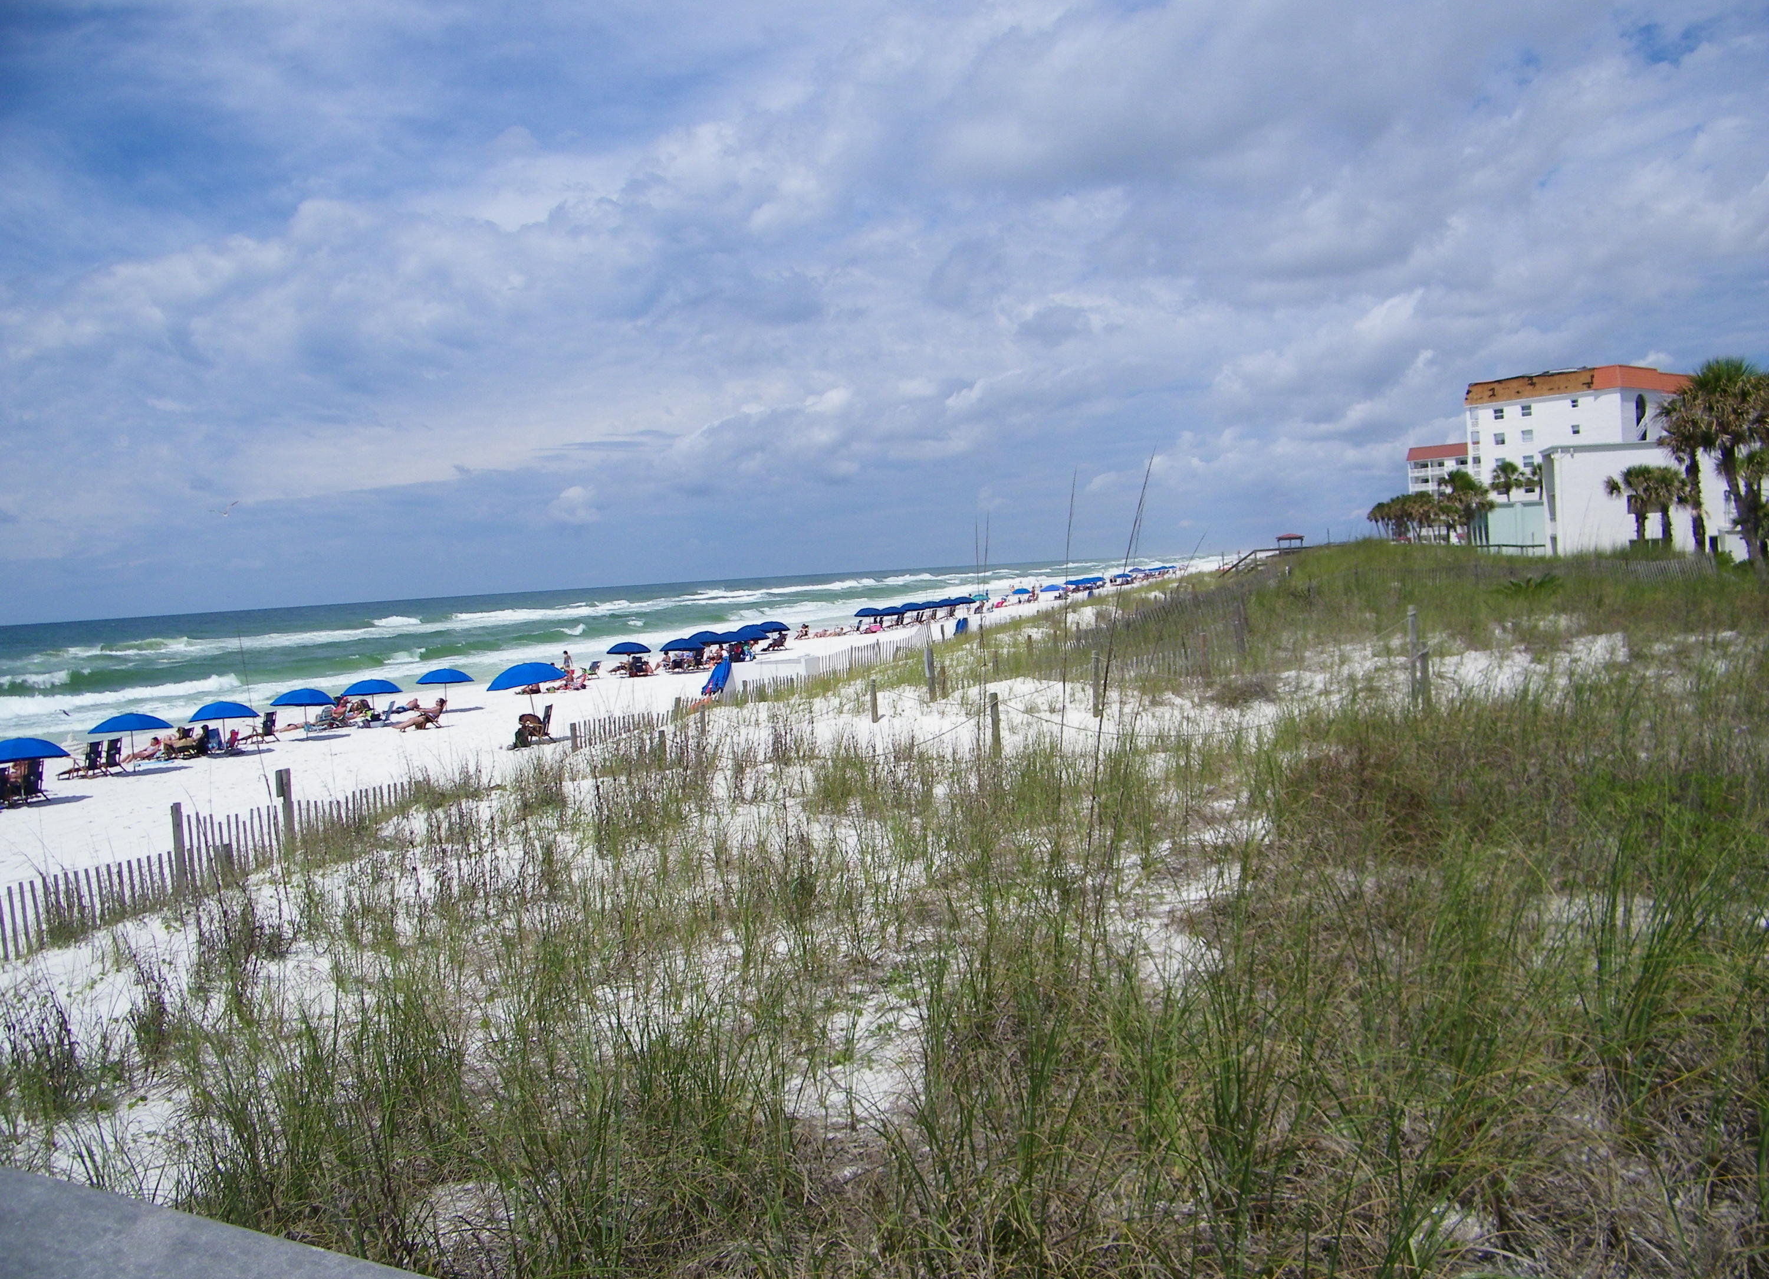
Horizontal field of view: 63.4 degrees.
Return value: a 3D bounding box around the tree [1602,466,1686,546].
[{"bbox_3d":[46.801,-7.948,88.000,4.500,5.600,4.500,-3,3,0],"label":"tree"}]

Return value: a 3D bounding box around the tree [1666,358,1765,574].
[{"bbox_3d":[36.754,-7.558,63.000,4.200,9.500,4.200,-3,3,0],"label":"tree"}]

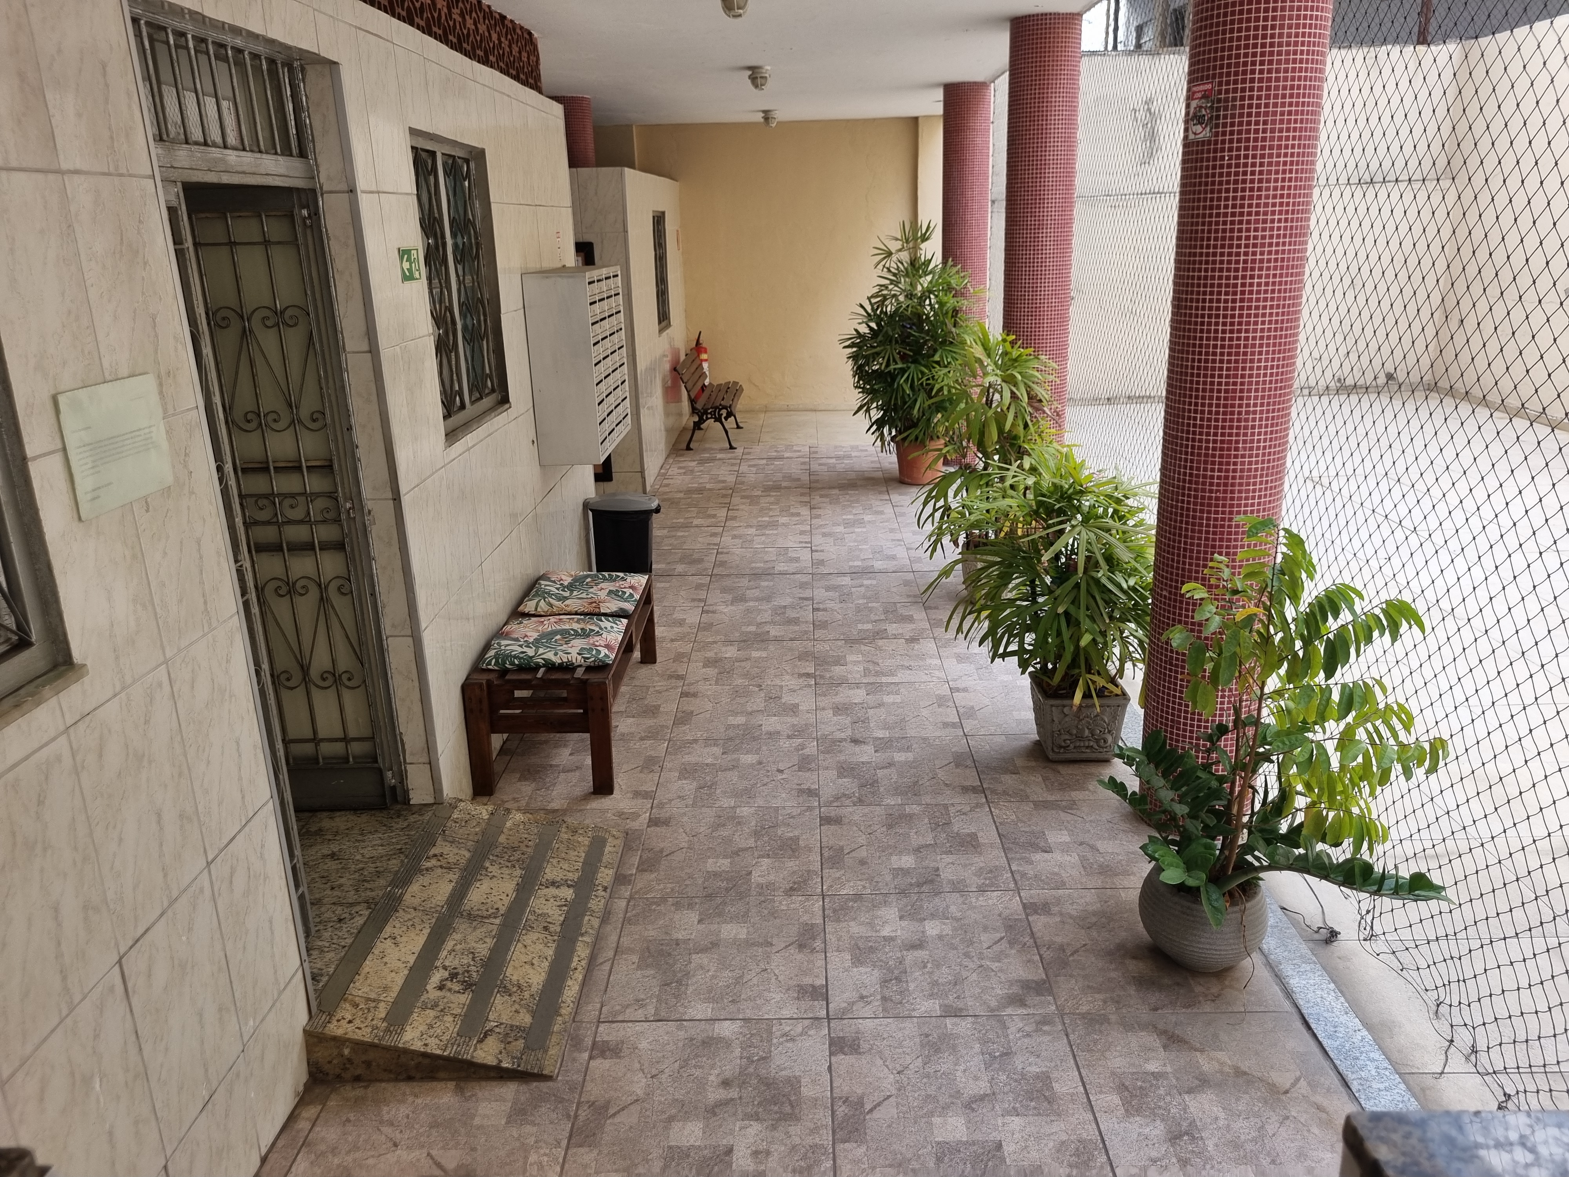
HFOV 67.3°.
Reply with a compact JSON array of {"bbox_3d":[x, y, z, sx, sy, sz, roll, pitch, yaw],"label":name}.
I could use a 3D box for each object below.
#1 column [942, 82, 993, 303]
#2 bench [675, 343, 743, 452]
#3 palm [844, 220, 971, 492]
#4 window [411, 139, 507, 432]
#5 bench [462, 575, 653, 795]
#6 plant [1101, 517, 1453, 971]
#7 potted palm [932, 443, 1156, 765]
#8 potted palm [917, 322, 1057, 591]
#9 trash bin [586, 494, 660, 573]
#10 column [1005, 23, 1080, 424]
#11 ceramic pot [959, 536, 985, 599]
[{"bbox_3d":[1.466,-2.477,9.562,0.363,2.977,0.363,-1,17,1],"label":"column"},{"bbox_3d":[-0.707,-1.840,11.450,0.563,0.768,1.240,-1,17,1],"label":"bench"},{"bbox_3d":[0.964,-1.826,9.193,1.056,1.984,0.938,-1,17,1],"label":"palm"},{"bbox_3d":[-1.256,-1.143,4.495,0.079,1.041,0.962,-1,17,1],"label":"window"},{"bbox_3d":[-0.876,0.336,4.985,0.538,0.469,1.452,-1,17,1],"label":"bench"},{"bbox_3d":[1.362,0.402,3.227,0.986,1.252,0.696,-1,17,1],"label":"plant"},{"bbox_3d":[0.960,0.041,4.467,0.847,1.228,0.786,-1,17,1],"label":"potted palm"},{"bbox_3d":[1.068,-0.657,6.260,0.714,1.488,0.696,-1,17,1],"label":"potted palm"},{"bbox_3d":[-0.923,-0.315,7.004,0.399,0.514,0.284,-1,17,1],"label":"trash bin"},{"bbox_3d":[1.413,-1.553,6.600,0.363,2.977,0.363,-1,17,1],"label":"column"},{"bbox_3d":[1.171,-0.075,6.427,0.333,0.272,0.333,-2,17,1],"label":"ceramic pot"}]

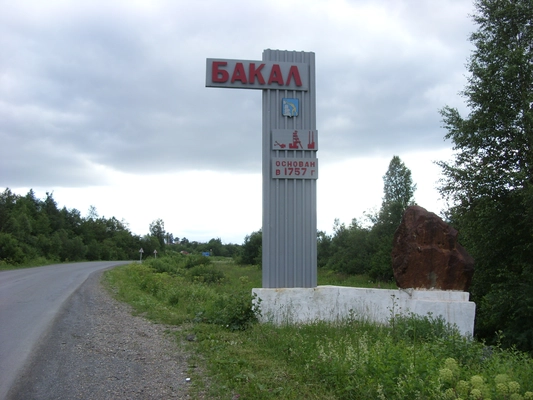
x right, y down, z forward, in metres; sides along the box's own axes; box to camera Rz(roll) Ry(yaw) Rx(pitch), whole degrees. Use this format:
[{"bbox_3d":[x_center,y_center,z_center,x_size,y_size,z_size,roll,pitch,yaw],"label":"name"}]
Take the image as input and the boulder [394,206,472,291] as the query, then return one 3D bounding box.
[{"bbox_3d":[3.780,1.075,13.243,1.680,1.870,1.250,0,-5,-3],"label":"boulder"}]

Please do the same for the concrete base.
[{"bbox_3d":[2.142,2.522,13.346,4.888,1.010,1.150,0,-5,-3],"label":"concrete base"}]

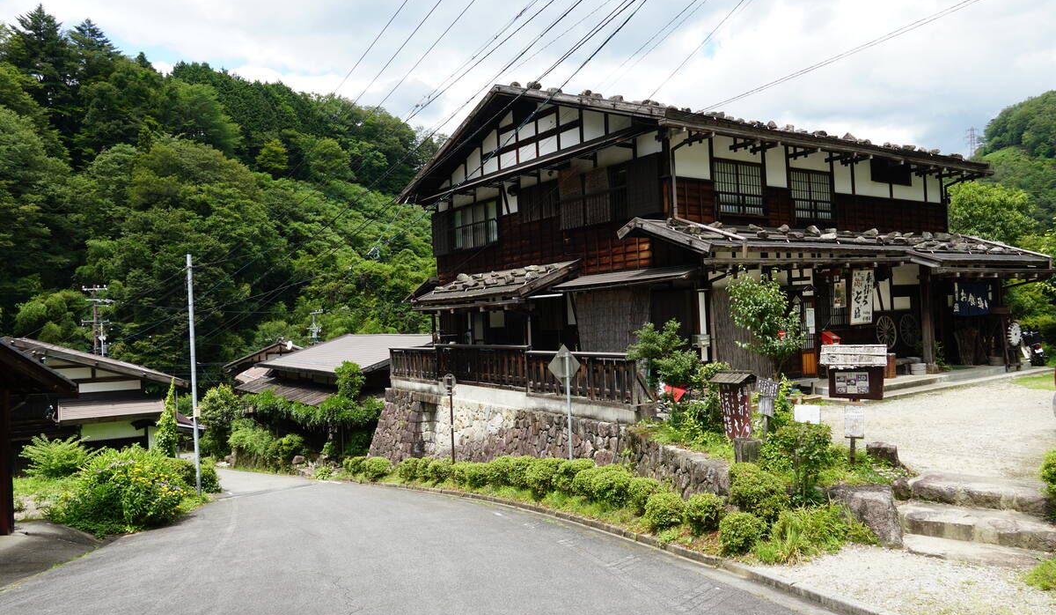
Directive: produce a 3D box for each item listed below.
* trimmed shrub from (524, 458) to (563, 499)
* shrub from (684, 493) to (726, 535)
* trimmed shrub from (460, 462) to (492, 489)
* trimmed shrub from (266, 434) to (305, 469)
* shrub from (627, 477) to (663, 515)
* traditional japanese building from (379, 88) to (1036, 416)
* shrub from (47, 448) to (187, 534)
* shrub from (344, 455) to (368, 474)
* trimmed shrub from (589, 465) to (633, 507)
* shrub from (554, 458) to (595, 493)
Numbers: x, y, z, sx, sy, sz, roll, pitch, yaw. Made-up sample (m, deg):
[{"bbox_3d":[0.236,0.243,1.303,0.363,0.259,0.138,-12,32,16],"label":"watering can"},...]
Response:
[{"bbox_3d":[0.232,2.430,11.300,0.560,0.560,0.560,-2,-1,1],"label":"trimmed shrub"},{"bbox_3d":[1.805,2.111,8.100,0.440,0.430,0.440,-3,-1,12],"label":"shrub"},{"bbox_3d":[-1.010,3.345,15.800,0.640,0.560,0.640,-2,-1,-4],"label":"trimmed shrub"},{"bbox_3d":[-5.725,3.398,18.700,0.900,0.850,0.900,-2,-1,-17],"label":"trimmed shrub"},{"bbox_3d":[1.413,2.278,9.600,0.450,0.450,0.450,-3,-1,8],"label":"shrub"},{"bbox_3d":[4.758,-2.072,22.514,15.800,7.900,14.600,-2,-1,-35],"label":"traditional japanese building"},{"bbox_3d":[-5.380,2.386,10.400,1.750,1.100,1.500,-2,-1,-28],"label":"shrub"},{"bbox_3d":[-4.388,4.040,20.200,0.660,0.520,0.660,-2,-1,-13],"label":"shrub"},{"bbox_3d":[1.210,2.565,11.400,0.630,0.580,0.630,-3,-1,5],"label":"trimmed shrub"},{"bbox_3d":[0.690,2.456,11.600,0.600,0.530,0.600,-2,-1,3],"label":"shrub"}]

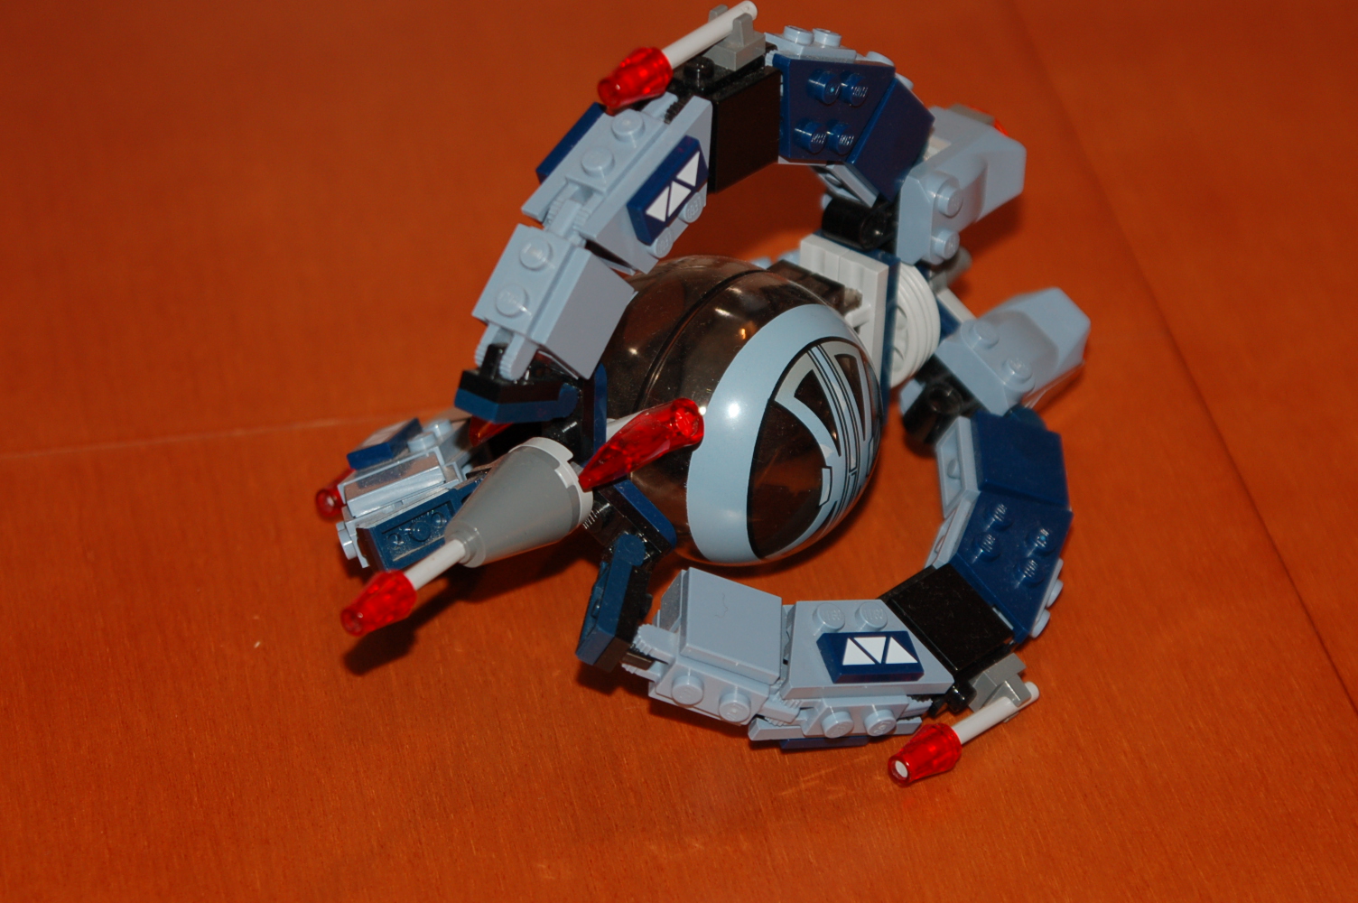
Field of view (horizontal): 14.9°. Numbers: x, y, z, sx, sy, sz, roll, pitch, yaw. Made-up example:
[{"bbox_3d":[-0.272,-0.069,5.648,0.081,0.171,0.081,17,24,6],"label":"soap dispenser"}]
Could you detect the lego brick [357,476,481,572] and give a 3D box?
[{"bbox_3d":[-0.040,0.012,0.845,0.021,0.008,0.005,-24,10,-17],"label":"lego brick"}]

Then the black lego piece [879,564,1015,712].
[{"bbox_3d":[0.042,0.031,0.848,0.020,0.014,0.016,48,44,13],"label":"black lego piece"}]

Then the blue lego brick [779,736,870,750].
[{"bbox_3d":[0.022,0.043,0.828,0.016,0.003,0.008,0,53,-33],"label":"blue lego brick"}]

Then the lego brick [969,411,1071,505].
[{"bbox_3d":[0.057,0.002,0.866,0.016,0.004,0.016,16,46,-21],"label":"lego brick"}]

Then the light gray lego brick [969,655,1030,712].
[{"bbox_3d":[0.052,0.039,0.838,0.008,0.008,0.008,47,43,12],"label":"light gray lego brick"}]

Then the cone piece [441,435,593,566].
[{"bbox_3d":[-0.027,0.010,0.810,0.016,0.016,0.023,0,26,42],"label":"cone piece"}]

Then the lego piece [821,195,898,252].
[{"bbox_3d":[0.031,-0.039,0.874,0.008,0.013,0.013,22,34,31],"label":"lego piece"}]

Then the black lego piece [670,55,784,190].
[{"bbox_3d":[0.005,-0.053,0.831,0.014,0.020,0.016,22,35,31],"label":"black lego piece"}]

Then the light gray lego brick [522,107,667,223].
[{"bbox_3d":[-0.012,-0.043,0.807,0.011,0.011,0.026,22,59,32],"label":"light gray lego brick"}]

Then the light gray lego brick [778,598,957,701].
[{"bbox_3d":[0.028,0.031,0.830,0.032,0.005,0.016,0,53,-33],"label":"light gray lego brick"}]

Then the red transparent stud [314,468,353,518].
[{"bbox_3d":[-0.056,0.007,0.888,0.008,0.008,0.011,22,34,31],"label":"red transparent stud"}]

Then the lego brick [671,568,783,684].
[{"bbox_3d":[0.008,0.027,0.811,0.016,0.004,0.016,19,45,-18],"label":"lego brick"}]

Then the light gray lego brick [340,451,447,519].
[{"bbox_3d":[-0.047,0.006,0.853,0.016,0.003,0.016,-22,9,-5],"label":"light gray lego brick"}]

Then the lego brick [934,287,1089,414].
[{"bbox_3d":[0.057,-0.018,0.869,0.016,0.008,0.031,47,39,12],"label":"lego brick"}]

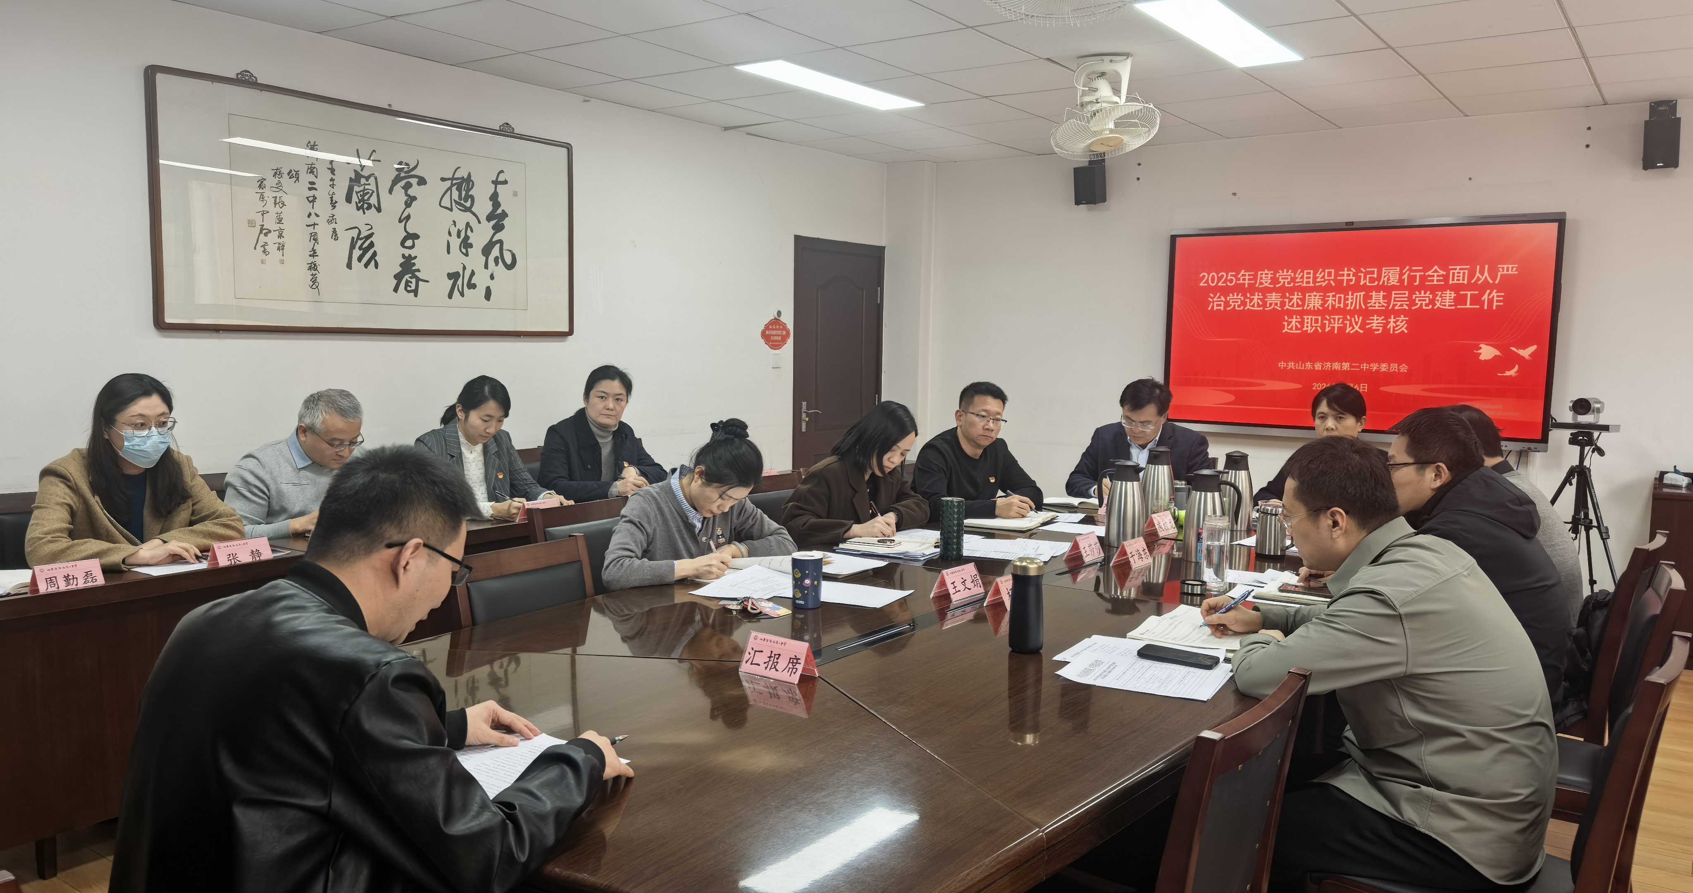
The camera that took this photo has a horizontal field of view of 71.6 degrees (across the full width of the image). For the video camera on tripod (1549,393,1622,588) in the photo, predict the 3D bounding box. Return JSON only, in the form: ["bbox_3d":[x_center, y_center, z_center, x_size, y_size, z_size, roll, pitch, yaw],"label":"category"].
[{"bbox_3d":[3.405,0.373,5.518,0.600,1.210,0.600,-5,8,-43],"label":"video camera on tripod"}]

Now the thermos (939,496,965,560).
[{"bbox_3d":[0.324,0.251,3.579,0.074,0.180,0.074,1,6,0],"label":"thermos"}]

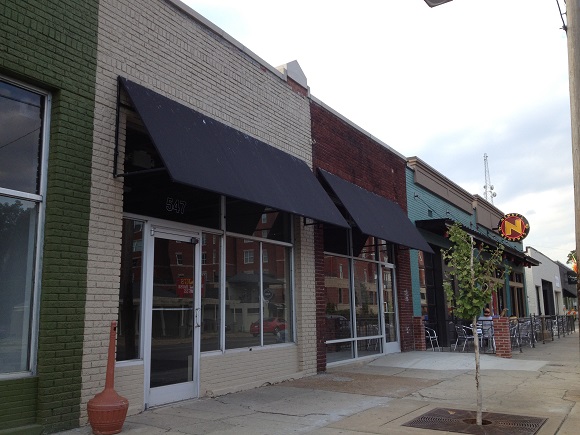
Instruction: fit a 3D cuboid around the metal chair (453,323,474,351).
[{"bbox_3d":[4.767,3.248,15.962,0.570,0.750,0.550,0,-9,-7],"label":"metal chair"}]

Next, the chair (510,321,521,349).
[{"bbox_3d":[6.719,3.544,17.839,0.570,0.750,0.550,-6,-10,29],"label":"chair"}]

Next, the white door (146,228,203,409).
[{"bbox_3d":[-1.502,1.262,7.540,0.100,2.180,1.050,-6,-10,29],"label":"white door"}]

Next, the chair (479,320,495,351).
[{"bbox_3d":[5.412,3.275,16.105,0.570,0.750,0.550,-2,-9,8],"label":"chair"}]

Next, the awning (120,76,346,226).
[{"bbox_3d":[-0.491,-0.723,8.504,0.900,1.350,4.500,-6,-10,29],"label":"awning"}]

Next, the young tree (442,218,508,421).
[{"bbox_3d":[1.992,1.097,6.242,0.720,2.110,0.720,-6,-10,29],"label":"young tree"}]

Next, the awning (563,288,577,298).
[{"bbox_3d":[29.233,7.897,61.055,1.100,0.900,5.000,-6,-10,29],"label":"awning"}]

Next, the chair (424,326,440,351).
[{"bbox_3d":[3.756,3.253,16.018,0.570,0.750,0.550,-4,-10,20],"label":"chair"}]

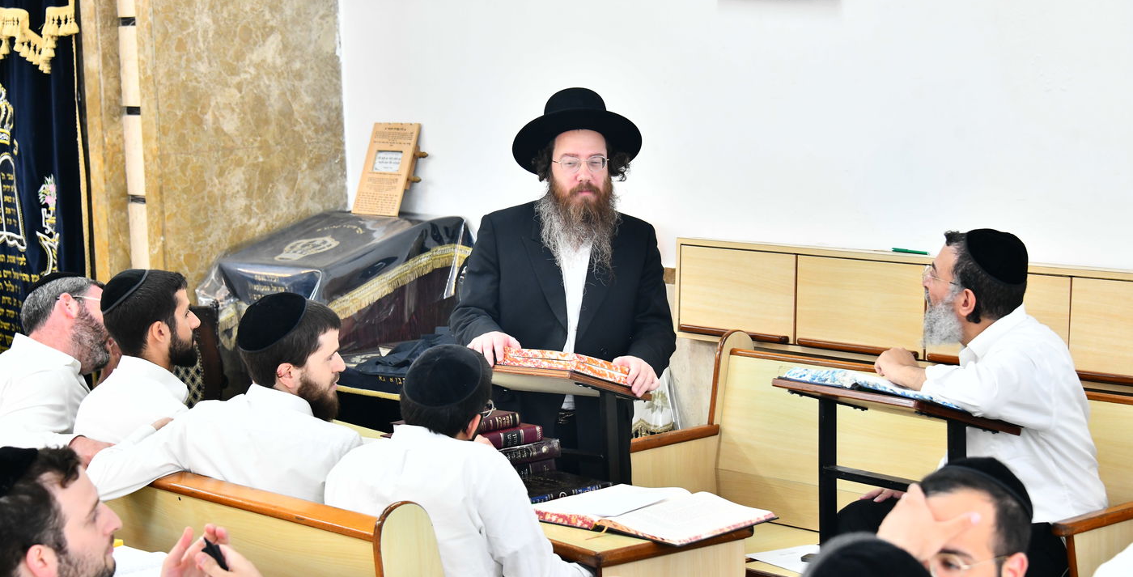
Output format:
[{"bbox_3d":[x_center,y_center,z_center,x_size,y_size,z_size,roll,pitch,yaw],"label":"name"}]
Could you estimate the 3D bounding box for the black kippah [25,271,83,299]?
[{"bbox_3d":[-1.188,-0.010,5.250,0.155,0.060,0.155,-17,-7,-6],"label":"black kippah"}]

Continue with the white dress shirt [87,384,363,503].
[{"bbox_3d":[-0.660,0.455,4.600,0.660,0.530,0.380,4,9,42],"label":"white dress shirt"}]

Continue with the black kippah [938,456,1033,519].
[{"bbox_3d":[0.679,0.306,3.580,0.165,0.065,0.165,44,-20,-31],"label":"black kippah"}]

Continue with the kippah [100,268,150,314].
[{"bbox_3d":[-0.990,0.000,5.050,0.150,0.062,0.150,-45,8,-6],"label":"kippah"}]

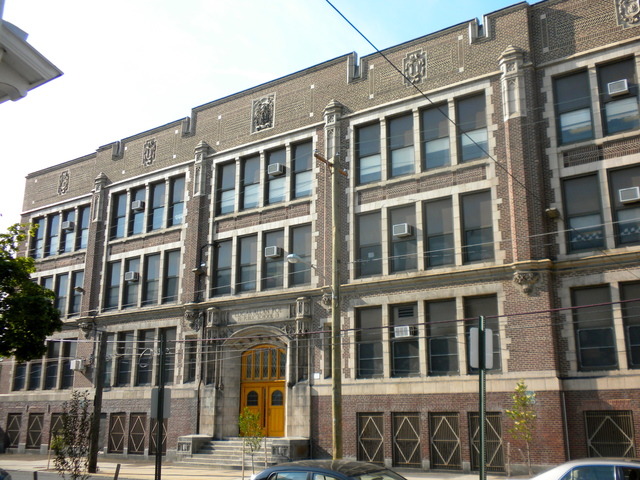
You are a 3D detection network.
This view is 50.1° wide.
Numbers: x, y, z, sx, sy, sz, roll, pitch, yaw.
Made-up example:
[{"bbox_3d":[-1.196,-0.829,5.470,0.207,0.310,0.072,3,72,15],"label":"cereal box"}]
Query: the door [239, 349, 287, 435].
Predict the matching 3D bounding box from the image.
[{"bbox_3d":[-2.694,7.024,32.168,2.987,4.287,0.500,-10,-18,34],"label":"door"}]

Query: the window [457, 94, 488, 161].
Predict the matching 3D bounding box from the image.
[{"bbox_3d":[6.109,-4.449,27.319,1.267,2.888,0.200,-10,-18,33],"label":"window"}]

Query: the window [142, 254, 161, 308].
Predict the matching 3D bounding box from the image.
[{"bbox_3d":[-9.070,2.186,37.224,1.309,2.852,0.220,-10,-18,34],"label":"window"}]

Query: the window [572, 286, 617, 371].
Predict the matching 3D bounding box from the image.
[{"bbox_3d":[9.835,3.152,24.374,1.340,2.930,0.250,-10,-18,34],"label":"window"}]

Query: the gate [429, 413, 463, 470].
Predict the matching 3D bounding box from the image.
[{"bbox_3d":[4.706,7.492,25.527,1.238,2.024,0.100,-10,-18,34],"label":"gate"}]

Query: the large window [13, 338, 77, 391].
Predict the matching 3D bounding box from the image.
[{"bbox_3d":[-17.148,7.858,42.864,6.394,2.970,0.250,-10,-18,34],"label":"large window"}]

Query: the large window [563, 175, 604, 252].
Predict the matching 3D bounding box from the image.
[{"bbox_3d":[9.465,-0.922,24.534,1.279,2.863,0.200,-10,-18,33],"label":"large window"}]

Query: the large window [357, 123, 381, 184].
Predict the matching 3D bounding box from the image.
[{"bbox_3d":[2.187,-3.858,30.459,1.230,2.780,0.200,-10,-18,34],"label":"large window"}]

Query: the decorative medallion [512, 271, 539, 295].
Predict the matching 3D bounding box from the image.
[{"bbox_3d":[7.352,1.534,24.420,0.932,0.808,0.380,-10,-18,33],"label":"decorative medallion"}]

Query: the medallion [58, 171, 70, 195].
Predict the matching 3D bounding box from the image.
[{"bbox_3d":[-17.197,-3.837,45.783,1.227,1.690,0.200,-10,-18,34],"label":"medallion"}]

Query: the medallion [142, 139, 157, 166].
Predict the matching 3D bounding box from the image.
[{"bbox_3d":[-9.874,-5.064,39.548,0.977,1.526,0.180,-10,-18,34],"label":"medallion"}]

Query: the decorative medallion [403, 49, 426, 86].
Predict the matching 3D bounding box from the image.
[{"bbox_3d":[4.217,-7.735,30.624,1.235,1.702,0.200,-10,-18,34],"label":"decorative medallion"}]

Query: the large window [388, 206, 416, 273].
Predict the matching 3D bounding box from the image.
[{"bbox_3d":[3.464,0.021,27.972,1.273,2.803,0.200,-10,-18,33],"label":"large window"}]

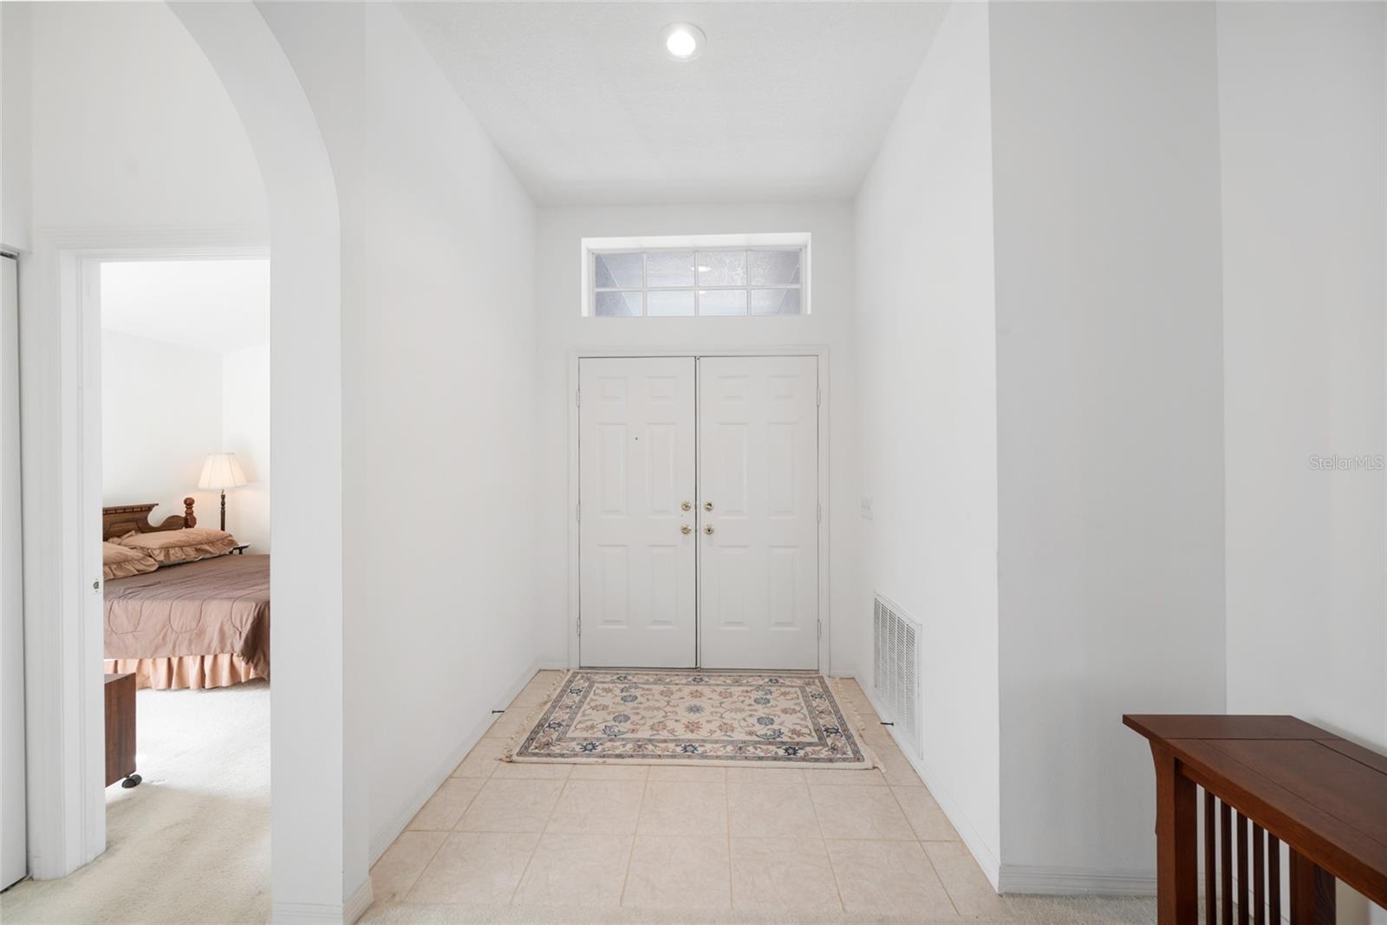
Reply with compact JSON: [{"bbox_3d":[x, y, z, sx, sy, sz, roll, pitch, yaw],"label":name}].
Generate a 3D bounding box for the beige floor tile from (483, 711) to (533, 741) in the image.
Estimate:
[{"bbox_3d":[-0.919,1.330,2.750,0.165,0.010,0.327,0,0,2],"label":"beige floor tile"}]

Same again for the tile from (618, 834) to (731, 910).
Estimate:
[{"bbox_3d":[-0.044,1.324,1.749,0.330,0.010,0.310,0,0,2],"label":"tile"}]

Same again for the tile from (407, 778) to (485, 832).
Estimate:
[{"bbox_3d":[-0.950,1.331,2.105,0.179,0.010,0.331,0,0,2],"label":"tile"}]

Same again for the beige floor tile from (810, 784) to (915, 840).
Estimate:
[{"bbox_3d":[0.626,1.326,2.046,0.330,0.010,0.327,0,0,2],"label":"beige floor tile"}]

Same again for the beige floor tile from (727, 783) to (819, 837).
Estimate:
[{"bbox_3d":[0.297,1.330,2.062,0.331,0.010,0.331,0,0,2],"label":"beige floor tile"}]

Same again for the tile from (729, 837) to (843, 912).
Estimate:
[{"bbox_3d":[0.286,1.324,1.738,0.330,0.010,0.310,0,0,2],"label":"tile"}]

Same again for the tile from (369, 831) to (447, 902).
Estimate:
[{"bbox_3d":[-0.951,1.323,1.778,0.165,0.010,0.310,0,0,2],"label":"tile"}]

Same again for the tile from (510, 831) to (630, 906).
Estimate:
[{"bbox_3d":[-0.374,1.324,1.760,0.330,0.010,0.310,0,0,2],"label":"tile"}]

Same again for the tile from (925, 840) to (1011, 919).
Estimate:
[{"bbox_3d":[0.860,1.326,1.722,0.156,0.010,0.309,0,0,2],"label":"tile"}]

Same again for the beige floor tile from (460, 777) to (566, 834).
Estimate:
[{"bbox_3d":[-0.693,1.326,2.089,0.330,0.010,0.327,0,0,2],"label":"beige floor tile"}]

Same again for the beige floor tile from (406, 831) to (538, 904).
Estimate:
[{"bbox_3d":[-0.706,1.328,1.776,0.331,0.010,0.309,0,0,2],"label":"beige floor tile"}]

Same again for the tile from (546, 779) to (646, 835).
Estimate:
[{"bbox_3d":[-0.364,1.331,2.084,0.331,0.010,0.331,0,0,2],"label":"tile"}]

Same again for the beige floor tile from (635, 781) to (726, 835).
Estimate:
[{"bbox_3d":[-0.034,1.330,2.073,0.331,0.010,0.331,0,0,2],"label":"beige floor tile"}]

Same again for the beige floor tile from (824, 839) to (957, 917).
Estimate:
[{"bbox_3d":[0.616,1.324,1.727,0.330,0.010,0.310,0,0,2],"label":"beige floor tile"}]

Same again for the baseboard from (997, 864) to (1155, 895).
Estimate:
[{"bbox_3d":[1.275,1.275,1.650,0.690,0.094,0.015,0,0,2],"label":"baseboard"}]

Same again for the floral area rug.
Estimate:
[{"bbox_3d":[0.003,1.326,2.888,1.672,0.012,1.056,0,0,2],"label":"floral area rug"}]

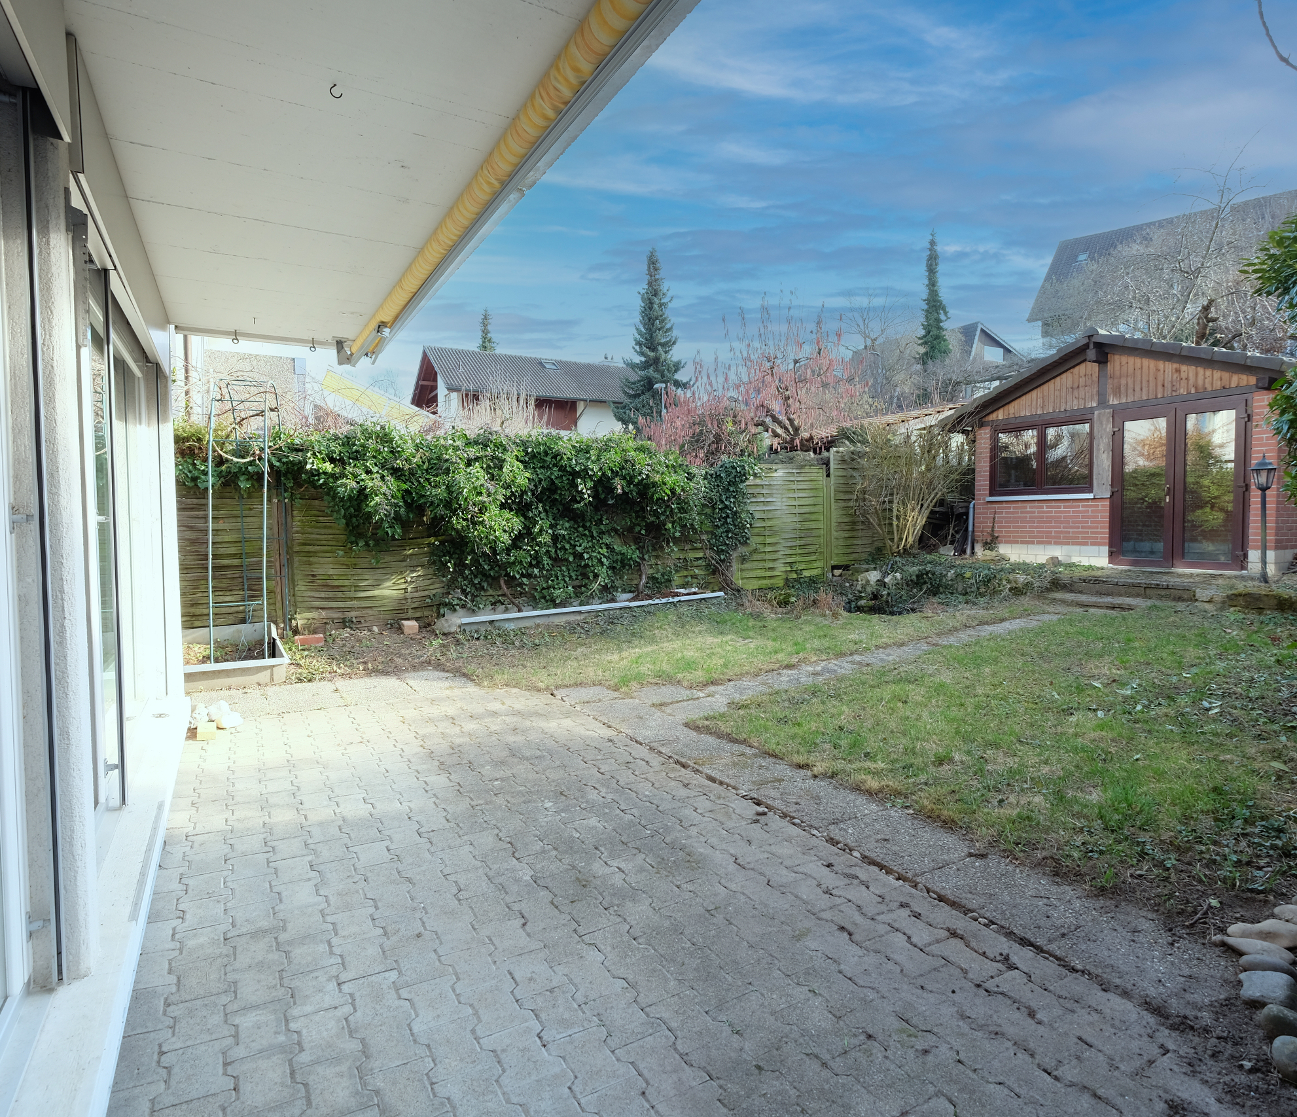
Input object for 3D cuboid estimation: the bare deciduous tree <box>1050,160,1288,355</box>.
[{"bbox_3d":[11.690,-4.560,15.678,4.900,8.280,4.900,1,3,36],"label":"bare deciduous tree"}]

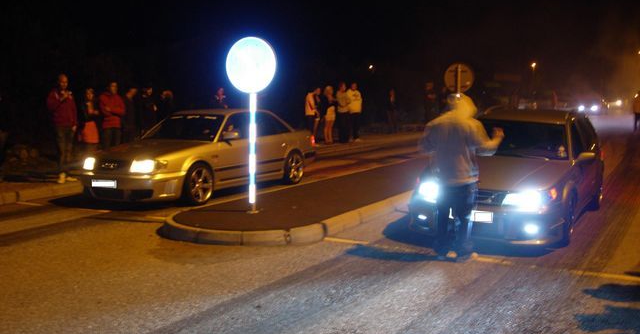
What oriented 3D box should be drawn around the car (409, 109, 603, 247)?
[{"bbox_3d":[2.766,0.001,9.481,1.730,1.400,4.600,4,7,28],"label":"car"}]

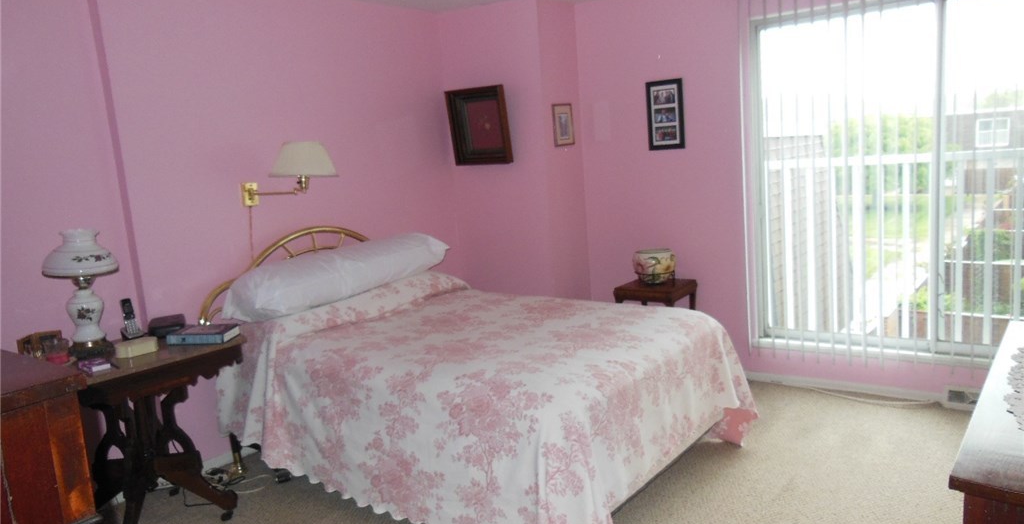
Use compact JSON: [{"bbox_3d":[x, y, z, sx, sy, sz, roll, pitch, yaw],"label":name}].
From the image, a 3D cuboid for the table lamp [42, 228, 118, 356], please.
[{"bbox_3d":[-1.804,0.133,3.137,0.280,0.520,0.280,2,11,37],"label":"table lamp"}]

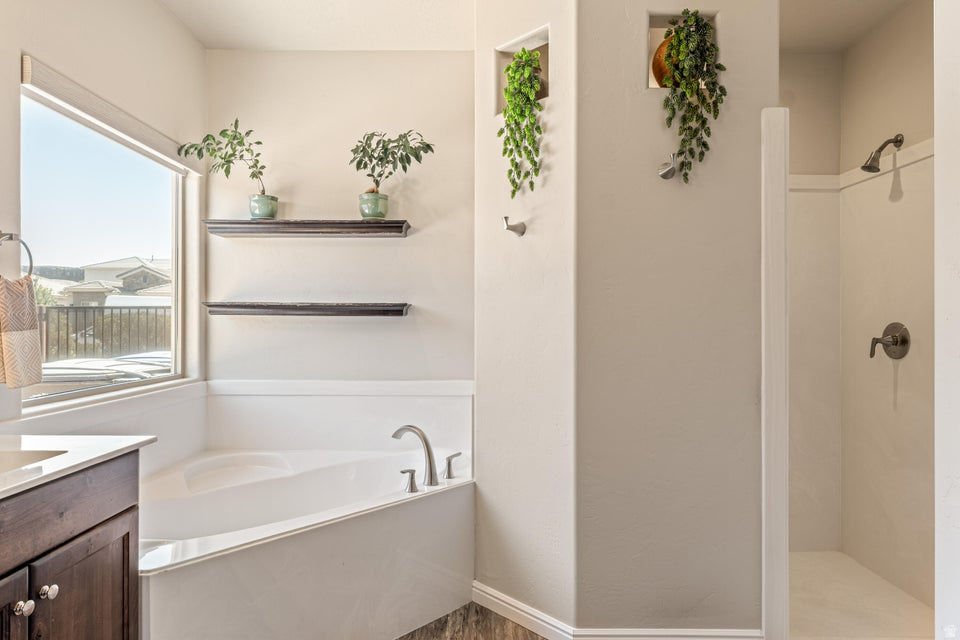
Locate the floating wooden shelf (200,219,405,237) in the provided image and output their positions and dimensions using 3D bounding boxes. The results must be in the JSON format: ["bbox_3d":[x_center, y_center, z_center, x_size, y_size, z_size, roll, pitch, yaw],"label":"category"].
[{"bbox_3d":[-0.889,-0.473,2.928,1.034,0.063,0.170,0,0,0],"label":"floating wooden shelf"}]

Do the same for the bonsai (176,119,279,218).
[{"bbox_3d":[-1.225,-0.745,2.800,0.380,0.480,0.340,0,0,0],"label":"bonsai"}]

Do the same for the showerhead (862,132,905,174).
[{"bbox_3d":[1.880,-0.783,2.618,0.175,0.187,0.080,0,0,0],"label":"showerhead"}]

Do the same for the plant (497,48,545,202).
[{"bbox_3d":[0.166,-0.803,2.270,0.195,0.625,0.160,0,0,45],"label":"plant"}]

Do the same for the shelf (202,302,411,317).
[{"bbox_3d":[-0.889,-0.052,2.928,1.034,0.065,0.170,0,0,0],"label":"shelf"}]

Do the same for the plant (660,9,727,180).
[{"bbox_3d":[0.785,-0.812,2.060,0.235,0.635,0.180,0,0,0],"label":"plant"}]

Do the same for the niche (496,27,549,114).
[{"bbox_3d":[0.207,-1.009,2.318,0.291,0.284,0.115,0,0,45],"label":"niche"}]

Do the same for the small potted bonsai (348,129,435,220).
[{"bbox_3d":[-0.455,-0.739,2.870,0.440,0.470,0.290,0,0,0],"label":"small potted bonsai"}]

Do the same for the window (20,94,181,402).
[{"bbox_3d":[-1.565,-0.240,2.370,0.080,1.060,1.130,0,0,0],"label":"window"}]

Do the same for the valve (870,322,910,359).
[{"bbox_3d":[1.908,0.097,2.642,0.115,0.177,0.177,0,0,0],"label":"valve"}]

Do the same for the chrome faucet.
[{"bbox_3d":[-0.297,0.596,2.508,0.270,0.242,0.060,0,0,37],"label":"chrome faucet"}]

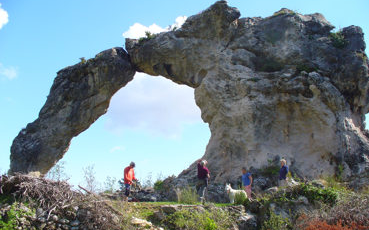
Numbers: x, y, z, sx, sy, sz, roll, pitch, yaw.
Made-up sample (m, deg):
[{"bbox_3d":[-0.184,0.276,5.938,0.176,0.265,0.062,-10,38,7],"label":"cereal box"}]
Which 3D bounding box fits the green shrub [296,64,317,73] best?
[{"bbox_3d":[6.441,-2.455,20.800,1.050,0.550,0.700,0,-11,0],"label":"green shrub"}]

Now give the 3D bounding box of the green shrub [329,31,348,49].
[{"bbox_3d":[8.716,-4.217,22.300,1.100,1.000,0.900,0,-11,0],"label":"green shrub"}]

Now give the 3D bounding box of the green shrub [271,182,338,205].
[{"bbox_3d":[4.852,3.148,15.800,2.600,0.950,1.400,0,-11,0],"label":"green shrub"}]

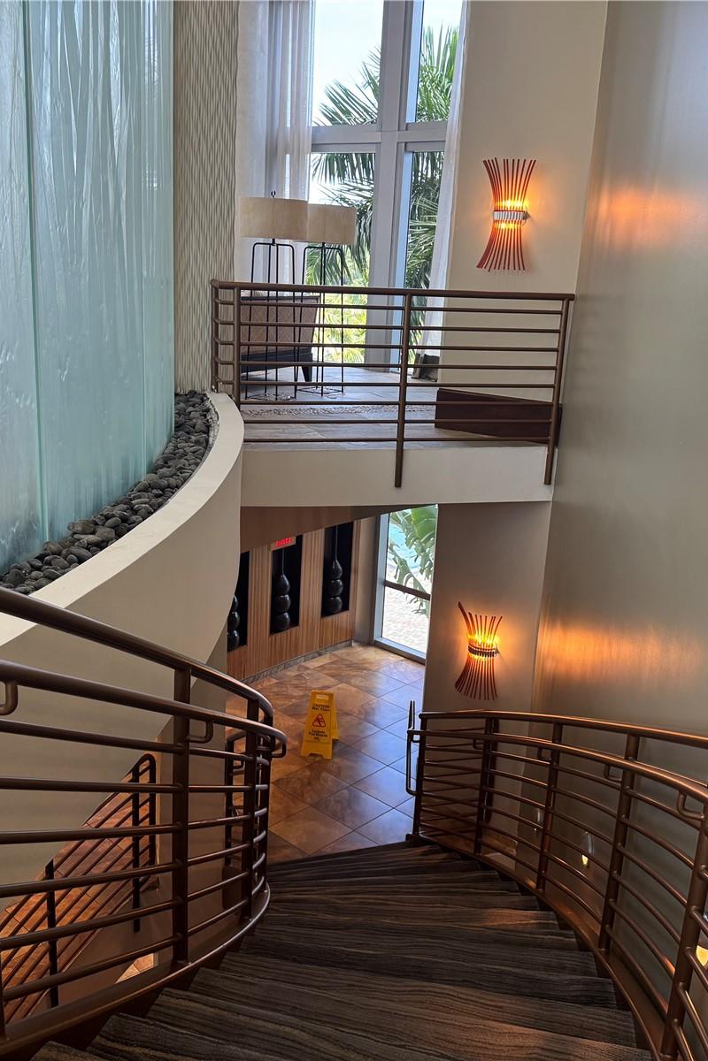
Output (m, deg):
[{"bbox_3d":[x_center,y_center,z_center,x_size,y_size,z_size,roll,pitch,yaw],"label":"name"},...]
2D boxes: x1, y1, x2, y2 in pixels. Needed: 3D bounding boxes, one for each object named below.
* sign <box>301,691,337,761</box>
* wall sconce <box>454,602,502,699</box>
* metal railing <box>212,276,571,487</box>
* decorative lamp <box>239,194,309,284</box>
[{"bbox_3d":[-0.309,1.823,9.459,0.295,0.615,0.390,5,17,6],"label":"sign"},{"bbox_3d":[0.979,0.962,7.760,0.385,0.700,0.170,15,20,35],"label":"wall sconce"},{"bbox_3d":[0.271,-0.991,6.781,2.502,1.368,0.281,-2,17,-17],"label":"metal railing"},{"bbox_3d":[-0.684,-1.997,8.469,0.570,1.720,0.570,3,16,0],"label":"decorative lamp"}]

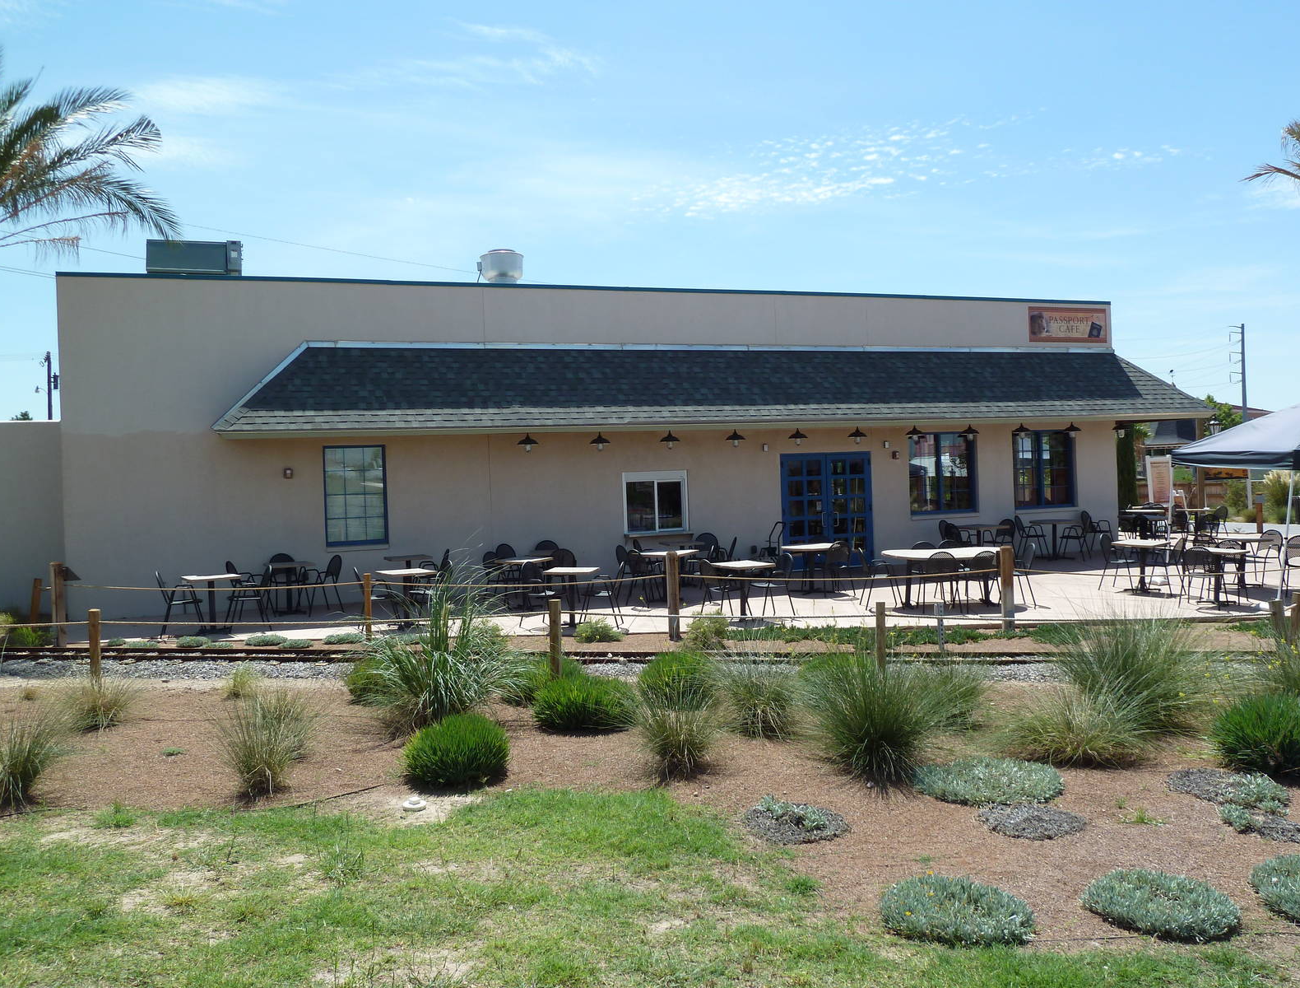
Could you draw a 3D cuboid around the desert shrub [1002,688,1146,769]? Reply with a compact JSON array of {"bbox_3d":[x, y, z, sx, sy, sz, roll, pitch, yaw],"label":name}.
[{"bbox_3d":[2.622,1.422,6.816,0.890,0.440,0.840,-2,1,21],"label":"desert shrub"}]

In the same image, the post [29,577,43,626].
[{"bbox_3d":[-9.083,1.654,16.300,0.105,0.800,0.105,5,1,-29],"label":"post"}]

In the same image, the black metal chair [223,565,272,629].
[{"bbox_3d":[-5.390,1.394,14.800,0.560,0.840,0.560,-2,1,-18],"label":"black metal chair"}]

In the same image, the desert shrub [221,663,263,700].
[{"bbox_3d":[-3.861,1.755,10.397,0.370,0.340,0.360,-2,1,-20],"label":"desert shrub"}]

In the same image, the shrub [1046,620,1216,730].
[{"bbox_3d":[3.393,1.250,7.800,1.100,0.710,1.000,-2,1,23],"label":"shrub"}]

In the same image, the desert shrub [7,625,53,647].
[{"bbox_3d":[-8.527,1.941,15.150,0.550,0.250,0.500,-2,1,-30],"label":"desert shrub"}]

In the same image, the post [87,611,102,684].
[{"bbox_3d":[-5.610,1.564,11.150,0.120,0.780,0.120,-2,1,-27],"label":"post"}]

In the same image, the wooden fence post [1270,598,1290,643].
[{"bbox_3d":[5.462,1.262,9.500,0.115,0.730,0.115,-10,1,0],"label":"wooden fence post"}]

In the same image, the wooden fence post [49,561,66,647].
[{"bbox_3d":[-7.208,1.348,13.450,0.150,1.050,0.150,-2,1,-21],"label":"wooden fence post"}]

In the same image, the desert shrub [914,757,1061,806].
[{"bbox_3d":[1.888,1.596,6.169,0.820,0.130,0.800,-2,1,17],"label":"desert shrub"}]

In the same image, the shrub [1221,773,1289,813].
[{"bbox_3d":[3.051,1.484,5.550,0.320,0.115,0.350,-2,1,28],"label":"shrub"}]

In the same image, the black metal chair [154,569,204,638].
[{"bbox_3d":[-6.366,1.461,14.943,0.600,0.860,0.530,-2,1,-19],"label":"black metal chair"}]

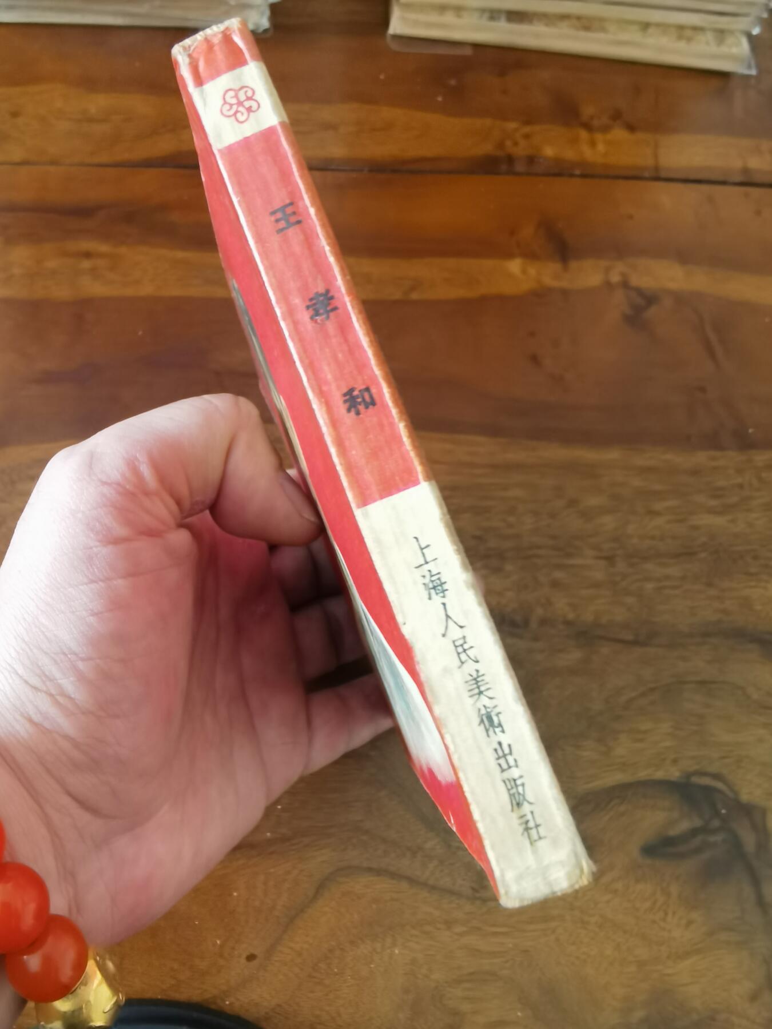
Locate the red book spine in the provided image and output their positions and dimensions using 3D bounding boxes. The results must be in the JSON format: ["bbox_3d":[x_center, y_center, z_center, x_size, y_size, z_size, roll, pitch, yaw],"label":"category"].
[{"bbox_3d":[-0.006,0.001,0.153,0.011,0.128,0.105,-21,82,-6],"label":"red book spine"}]

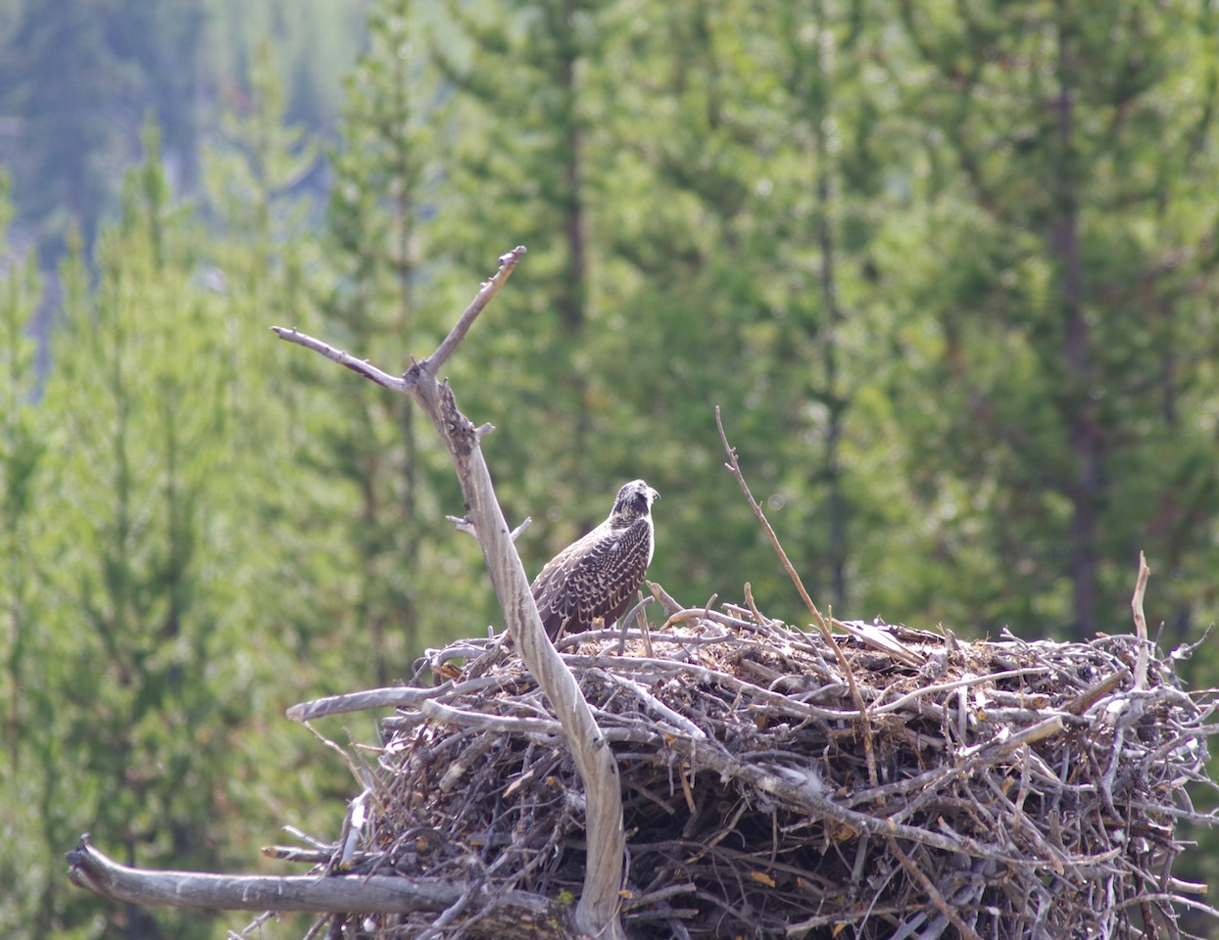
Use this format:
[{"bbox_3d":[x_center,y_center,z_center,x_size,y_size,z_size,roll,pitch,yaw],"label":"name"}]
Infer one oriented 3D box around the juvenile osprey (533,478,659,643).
[{"bbox_3d":[-0.039,0.226,38.000,0.350,0.410,0.180,-4,5,-38],"label":"juvenile osprey"}]

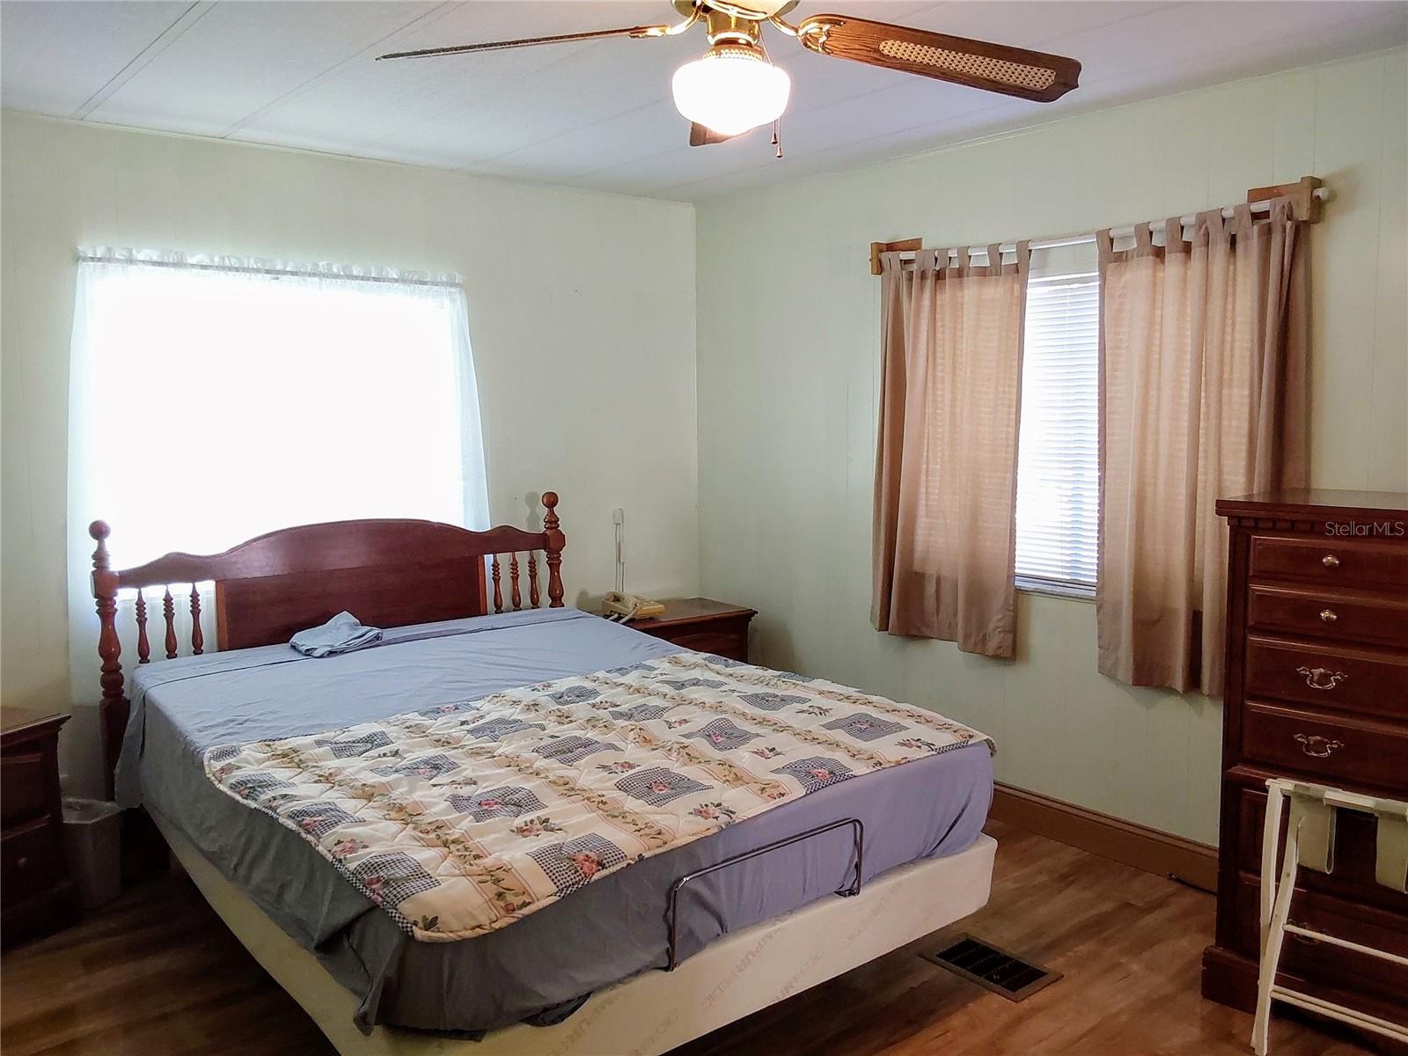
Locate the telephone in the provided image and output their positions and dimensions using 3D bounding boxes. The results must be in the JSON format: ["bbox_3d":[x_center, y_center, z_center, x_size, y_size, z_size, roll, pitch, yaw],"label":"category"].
[{"bbox_3d":[-0.268,0.304,4.599,0.209,0.099,0.189,4,8,39],"label":"telephone"}]

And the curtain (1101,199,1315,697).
[{"bbox_3d":[1.403,-0.190,3.240,0.109,1.361,0.626,-6,8,-41],"label":"curtain"}]

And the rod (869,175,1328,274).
[{"bbox_3d":[1.117,-0.909,3.522,0.089,0.119,1.529,-6,8,-41],"label":"rod"}]

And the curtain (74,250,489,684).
[{"bbox_3d":[-1.348,-0.203,3.780,1.410,1.331,0.070,-6,8,-41],"label":"curtain"}]

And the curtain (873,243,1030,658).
[{"bbox_3d":[0.822,-0.264,3.906,0.099,1.371,0.621,-6,8,-41],"label":"curtain"}]

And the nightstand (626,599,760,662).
[{"bbox_3d":[-0.147,0.652,4.639,0.636,0.608,0.427,-6,8,-41],"label":"nightstand"}]

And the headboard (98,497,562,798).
[{"bbox_3d":[-1.160,0.479,3.924,1.659,1.127,0.089,-6,8,-41],"label":"headboard"}]

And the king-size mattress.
[{"bbox_3d":[-0.485,0.628,3.159,1.599,0.278,1.966,-6,8,-38],"label":"king-size mattress"}]

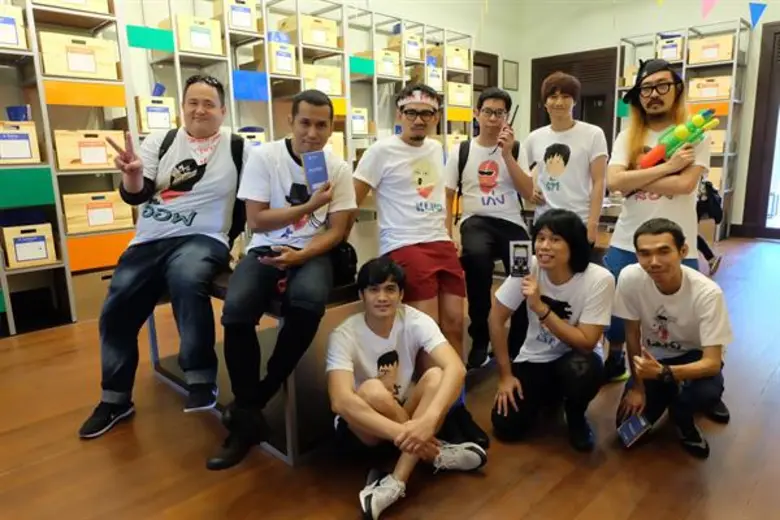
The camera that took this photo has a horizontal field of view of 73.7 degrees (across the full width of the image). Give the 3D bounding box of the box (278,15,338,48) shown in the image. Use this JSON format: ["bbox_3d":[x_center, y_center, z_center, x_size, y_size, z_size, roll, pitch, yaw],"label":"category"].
[{"bbox_3d":[-0.929,-2.523,5.875,0.485,0.285,0.450,-12,15,-44],"label":"box"}]

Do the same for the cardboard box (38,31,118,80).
[{"bbox_3d":[-2.629,-1.643,4.310,0.518,0.312,0.460,-12,15,-44],"label":"cardboard box"}]

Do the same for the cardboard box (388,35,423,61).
[{"bbox_3d":[0.184,-2.793,6.871,0.307,0.305,0.330,-12,15,-44],"label":"cardboard box"}]

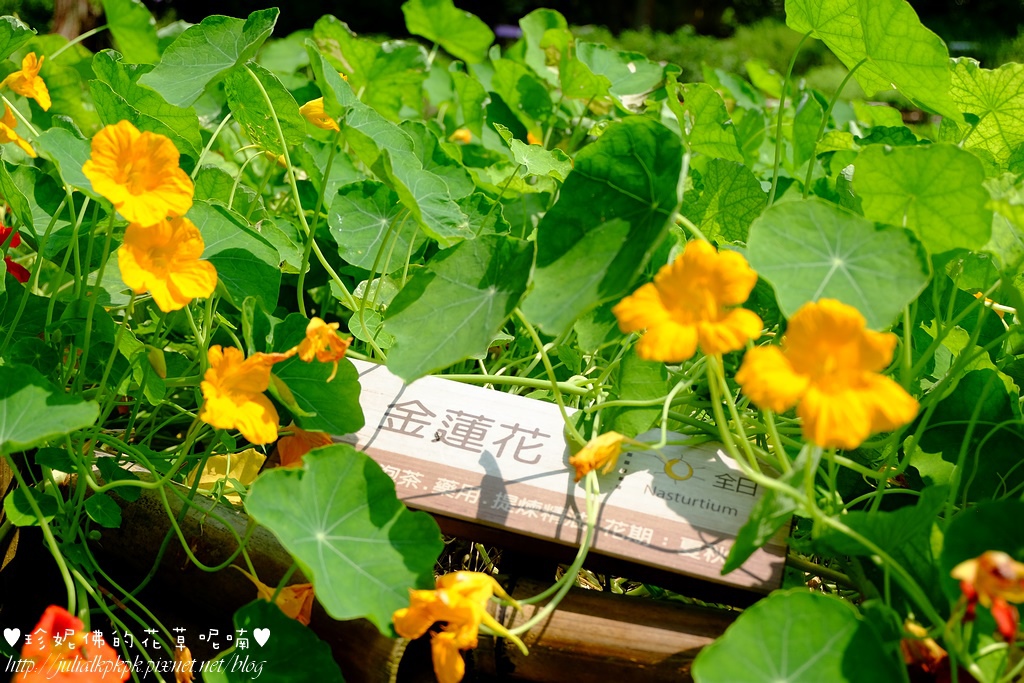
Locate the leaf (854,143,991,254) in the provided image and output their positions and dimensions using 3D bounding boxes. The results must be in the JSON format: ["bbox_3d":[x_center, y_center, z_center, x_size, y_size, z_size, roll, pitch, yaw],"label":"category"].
[{"bbox_3d":[0.226,-0.079,0.690,0.074,0.062,0.018,2,9,5],"label":"leaf"}]

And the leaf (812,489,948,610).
[{"bbox_3d":[0.171,0.096,0.580,0.058,0.030,0.055,3,60,9],"label":"leaf"}]

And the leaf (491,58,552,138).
[{"bbox_3d":[0.008,-0.206,1.060,0.050,0.014,0.082,-26,66,9],"label":"leaf"}]

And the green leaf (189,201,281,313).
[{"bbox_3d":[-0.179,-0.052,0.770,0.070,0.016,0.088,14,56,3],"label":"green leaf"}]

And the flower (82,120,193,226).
[{"bbox_3d":[-0.194,-0.087,0.650,0.055,0.053,0.036,-3,-2,-9],"label":"flower"}]

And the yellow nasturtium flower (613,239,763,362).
[{"bbox_3d":[0.070,-0.016,0.500,0.057,0.048,0.036,-1,5,-3],"label":"yellow nasturtium flower"}]

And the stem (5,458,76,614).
[{"bbox_3d":[-0.230,0.093,0.610,0.011,0.084,0.010,-22,-3,0],"label":"stem"}]

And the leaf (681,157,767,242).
[{"bbox_3d":[0.124,-0.082,0.740,0.053,0.052,0.018,3,6,8],"label":"leaf"}]

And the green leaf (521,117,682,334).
[{"bbox_3d":[0.042,-0.055,0.590,0.068,0.100,0.028,22,-2,27],"label":"green leaf"}]

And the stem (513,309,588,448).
[{"bbox_3d":[0.018,0.017,0.600,0.013,0.072,0.015,-25,10,5],"label":"stem"}]

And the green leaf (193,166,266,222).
[{"bbox_3d":[-0.167,-0.086,0.740,0.046,0.036,0.018,2,0,6],"label":"green leaf"}]

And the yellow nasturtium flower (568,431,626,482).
[{"bbox_3d":[0.046,0.062,0.680,0.034,0.021,0.019,-31,20,-26],"label":"yellow nasturtium flower"}]

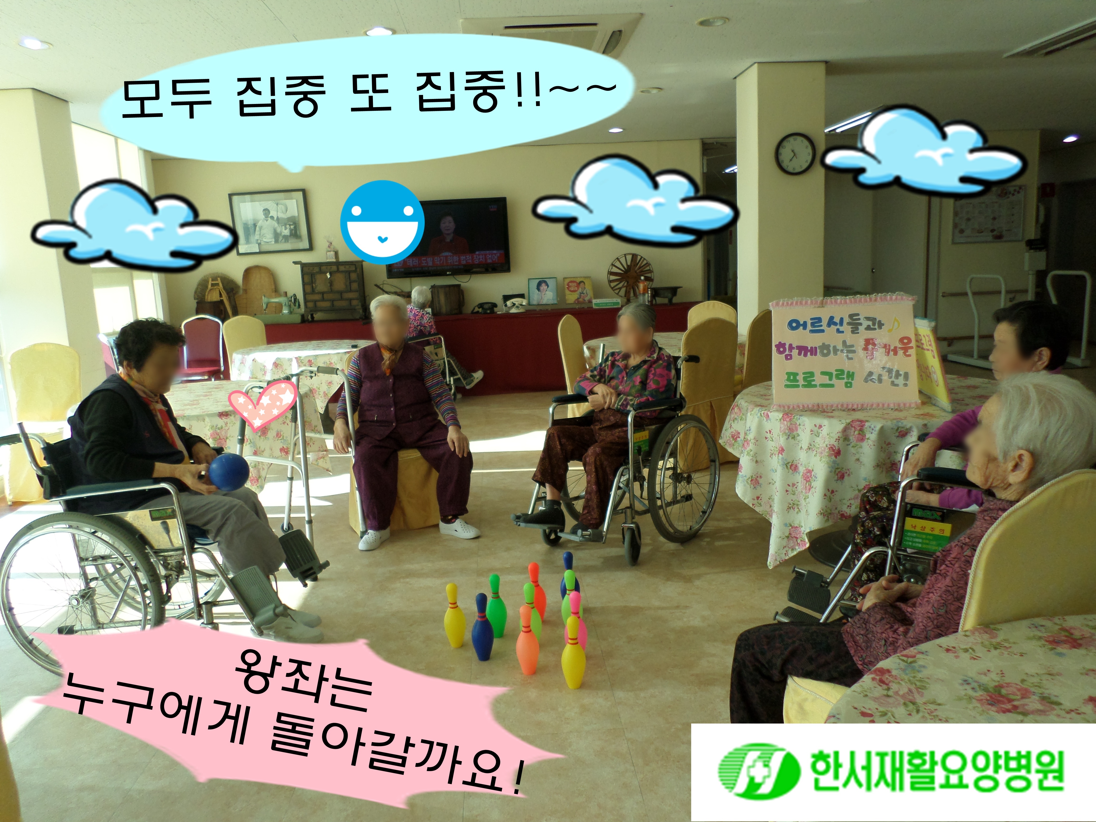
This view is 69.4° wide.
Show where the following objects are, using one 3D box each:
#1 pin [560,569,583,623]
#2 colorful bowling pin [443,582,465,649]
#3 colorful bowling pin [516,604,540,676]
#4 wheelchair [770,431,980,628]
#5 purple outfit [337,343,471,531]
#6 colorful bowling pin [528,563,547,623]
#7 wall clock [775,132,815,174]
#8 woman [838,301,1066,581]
[{"bbox_3d":[0.083,0.672,2.792,0.076,0.232,0.076,-3,10,0],"label":"pin"},{"bbox_3d":[-0.323,0.703,2.729,0.074,0.237,0.074,-3,10,0],"label":"colorful bowling pin"},{"bbox_3d":[-0.064,0.728,2.514,0.076,0.232,0.076,-3,10,0],"label":"colorful bowling pin"},{"bbox_3d":[1.228,0.368,2.392,1.020,0.870,0.620,3,11,28],"label":"wheelchair"},{"bbox_3d":[-0.737,0.125,4.040,0.650,0.910,0.620,-4,9,-10],"label":"purple outfit"},{"bbox_3d":[-0.044,0.663,2.879,0.076,0.232,0.076,-3,10,0],"label":"colorful bowling pin"},{"bbox_3d":[1.887,-1.955,6.031,0.315,0.315,0.045,-3,9,-4],"label":"wall clock"},{"bbox_3d":[1.188,0.238,2.308,0.692,1.105,0.506,2,11,26],"label":"woman"}]

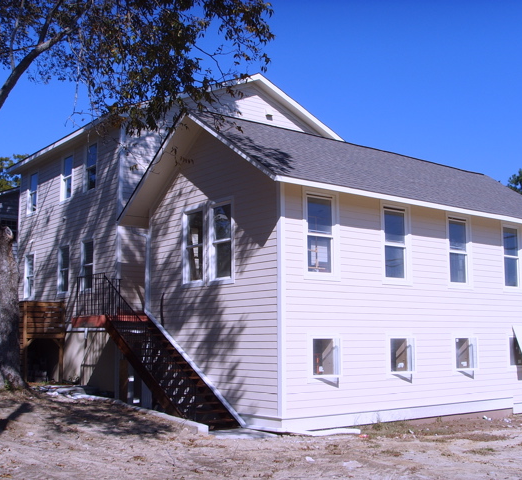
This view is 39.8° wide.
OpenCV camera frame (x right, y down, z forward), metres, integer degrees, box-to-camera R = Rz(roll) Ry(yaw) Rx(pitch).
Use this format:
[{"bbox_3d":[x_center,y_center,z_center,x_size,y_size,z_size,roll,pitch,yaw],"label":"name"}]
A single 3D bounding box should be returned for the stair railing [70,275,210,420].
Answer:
[{"bbox_3d":[-2.758,2.479,17.708,1.208,3.440,5.947,6,-10,-38],"label":"stair railing"}]

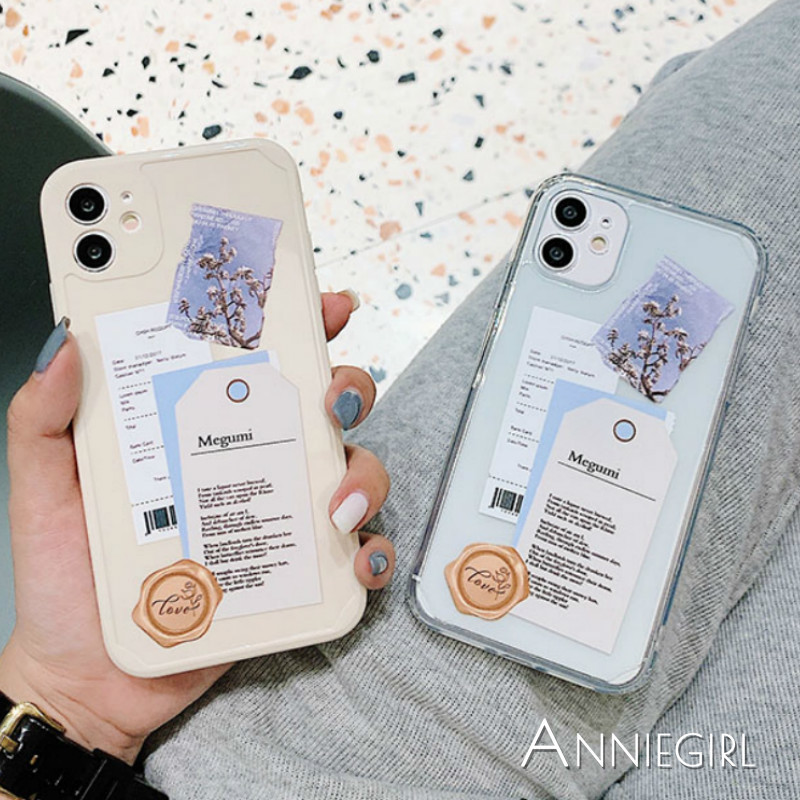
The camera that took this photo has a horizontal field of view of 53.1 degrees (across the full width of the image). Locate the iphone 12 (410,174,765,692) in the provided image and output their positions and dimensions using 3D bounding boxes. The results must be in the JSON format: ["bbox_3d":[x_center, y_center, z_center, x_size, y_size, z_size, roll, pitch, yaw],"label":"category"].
[{"bbox_3d":[0.061,0.008,0.256,0.078,0.011,0.155,18,84,8],"label":"iphone 12"}]

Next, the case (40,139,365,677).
[{"bbox_3d":[-0.059,0.000,0.243,0.078,0.011,0.155,-9,88,-8],"label":"case"}]

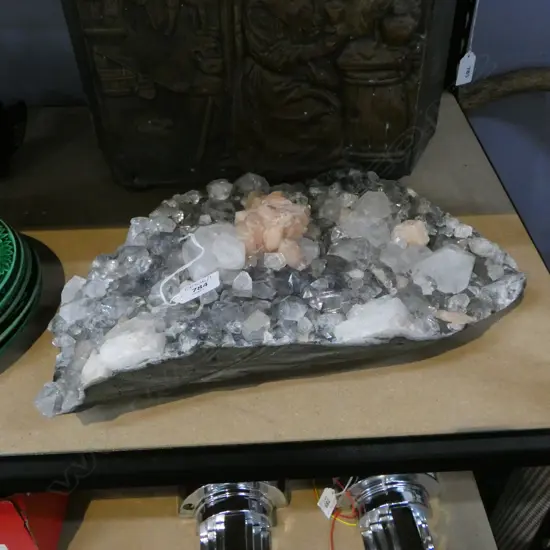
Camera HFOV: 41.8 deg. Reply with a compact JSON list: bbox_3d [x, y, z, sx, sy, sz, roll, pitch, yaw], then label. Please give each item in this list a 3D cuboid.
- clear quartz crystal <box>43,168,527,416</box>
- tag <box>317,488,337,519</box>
[{"bbox_3d":[0.007,-0.007,0.617,0.388,0.086,0.220,-7,39,-6],"label":"clear quartz crystal"},{"bbox_3d":[0.065,0.271,0.860,0.001,0.043,0.022,-17,50,-37],"label":"tag"}]

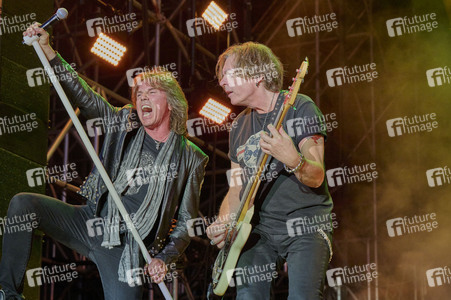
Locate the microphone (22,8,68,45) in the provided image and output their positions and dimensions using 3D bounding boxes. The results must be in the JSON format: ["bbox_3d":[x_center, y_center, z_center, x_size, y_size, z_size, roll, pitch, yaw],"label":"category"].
[{"bbox_3d":[-0.809,-0.551,5.050,0.250,0.051,0.051,-37,0,5],"label":"microphone"}]

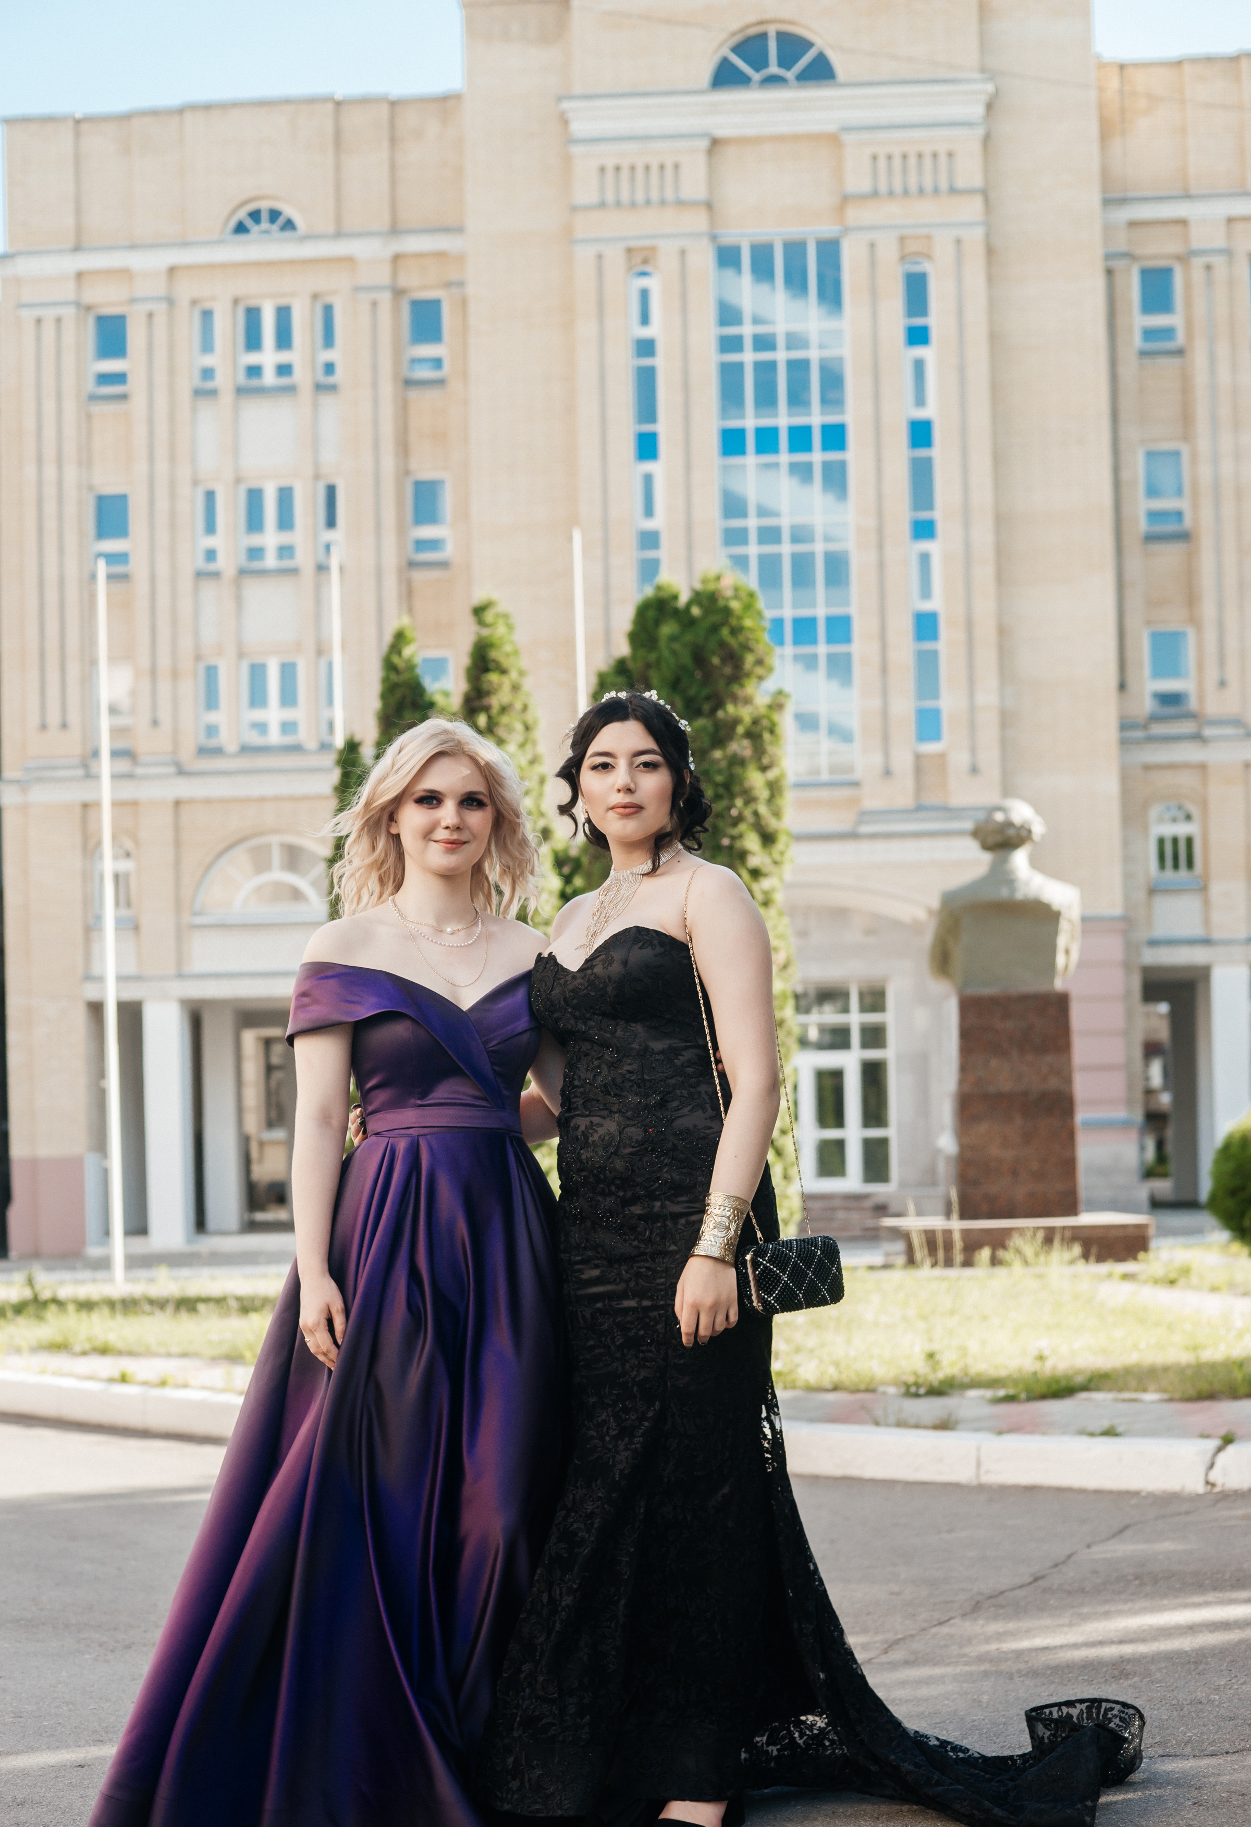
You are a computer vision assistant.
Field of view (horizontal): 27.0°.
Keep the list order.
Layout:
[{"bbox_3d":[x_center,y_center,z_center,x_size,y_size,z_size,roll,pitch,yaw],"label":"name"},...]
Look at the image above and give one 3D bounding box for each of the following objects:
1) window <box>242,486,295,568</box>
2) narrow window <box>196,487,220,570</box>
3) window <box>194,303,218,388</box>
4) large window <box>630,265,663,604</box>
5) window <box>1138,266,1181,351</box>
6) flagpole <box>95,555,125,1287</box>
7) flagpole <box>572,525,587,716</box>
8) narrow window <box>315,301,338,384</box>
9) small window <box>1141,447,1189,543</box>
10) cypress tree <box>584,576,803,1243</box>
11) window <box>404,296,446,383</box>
[{"bbox_3d":[-6.485,-7.055,47.327,1.020,1.500,0.150,-1,-2,4],"label":"window"},{"bbox_3d":[-7.589,-7.013,47.397,0.430,1.500,0.150,-1,-2,4],"label":"narrow window"},{"bbox_3d":[-7.679,-10.386,47.825,0.480,1.514,0.150,-1,-2,4],"label":"window"},{"bbox_3d":[0.465,-6.966,45.191,0.520,8.410,0.150,-1,-2,4],"label":"large window"},{"bbox_3d":[9.494,-10.783,46.412,0.760,1.560,0.150,-1,-2,4],"label":"window"},{"bbox_3d":[-5.087,0.082,25.694,0.105,7.200,0.105,-1,-2,4],"label":"flagpole"},{"bbox_3d":[-0.372,-0.048,24.794,0.105,7.200,0.105,-1,-2,4],"label":"flagpole"},{"bbox_3d":[-5.426,-10.394,47.376,0.410,1.520,0.150,-1,-2,4],"label":"narrow window"},{"bbox_3d":[9.619,-7.492,46.544,0.801,1.680,0.150,-1,-2,4],"label":"small window"},{"bbox_3d":[0.642,0.136,24.086,1.900,6.550,1.800,-1,-2,4],"label":"cypress tree"},{"bbox_3d":[-3.632,-10.459,47.544,0.774,1.505,0.150,-1,-2,4],"label":"window"}]

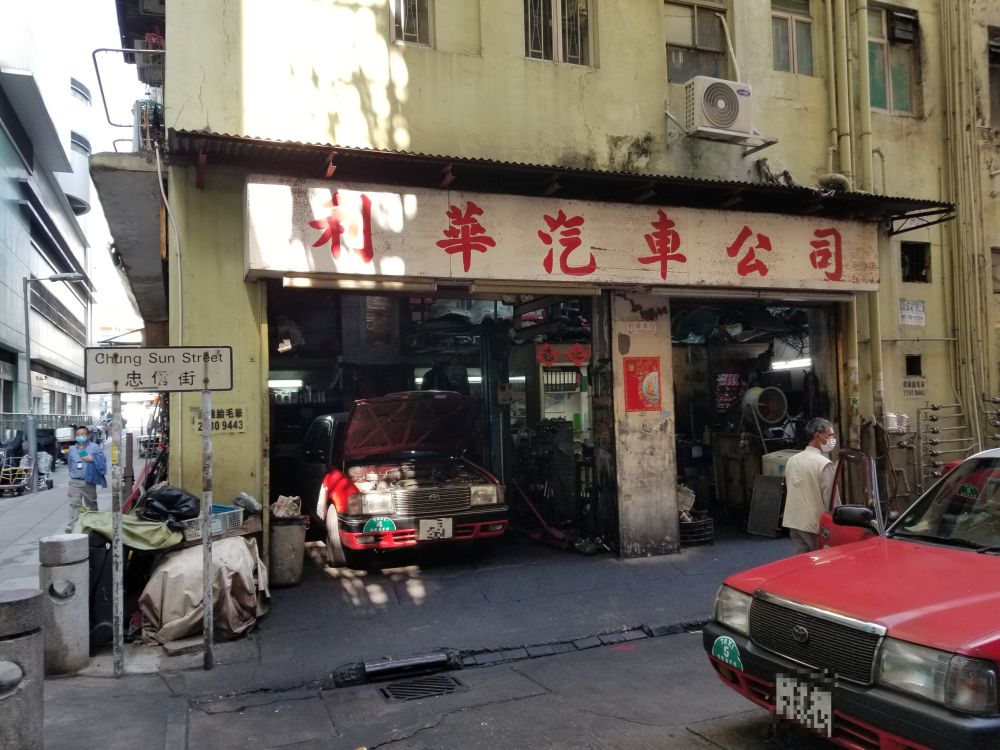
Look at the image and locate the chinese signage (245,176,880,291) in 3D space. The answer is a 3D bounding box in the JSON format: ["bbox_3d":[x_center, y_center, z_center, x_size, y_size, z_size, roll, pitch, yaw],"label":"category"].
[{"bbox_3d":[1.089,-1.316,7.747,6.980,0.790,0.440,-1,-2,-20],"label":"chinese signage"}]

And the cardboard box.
[{"bbox_3d":[3.543,1.126,9.234,0.440,0.260,0.420,0,-2,-41],"label":"cardboard box"}]

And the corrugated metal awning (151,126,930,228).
[{"bbox_3d":[1.181,-1.889,7.602,8.260,0.230,0.900,-1,-2,-20],"label":"corrugated metal awning"}]

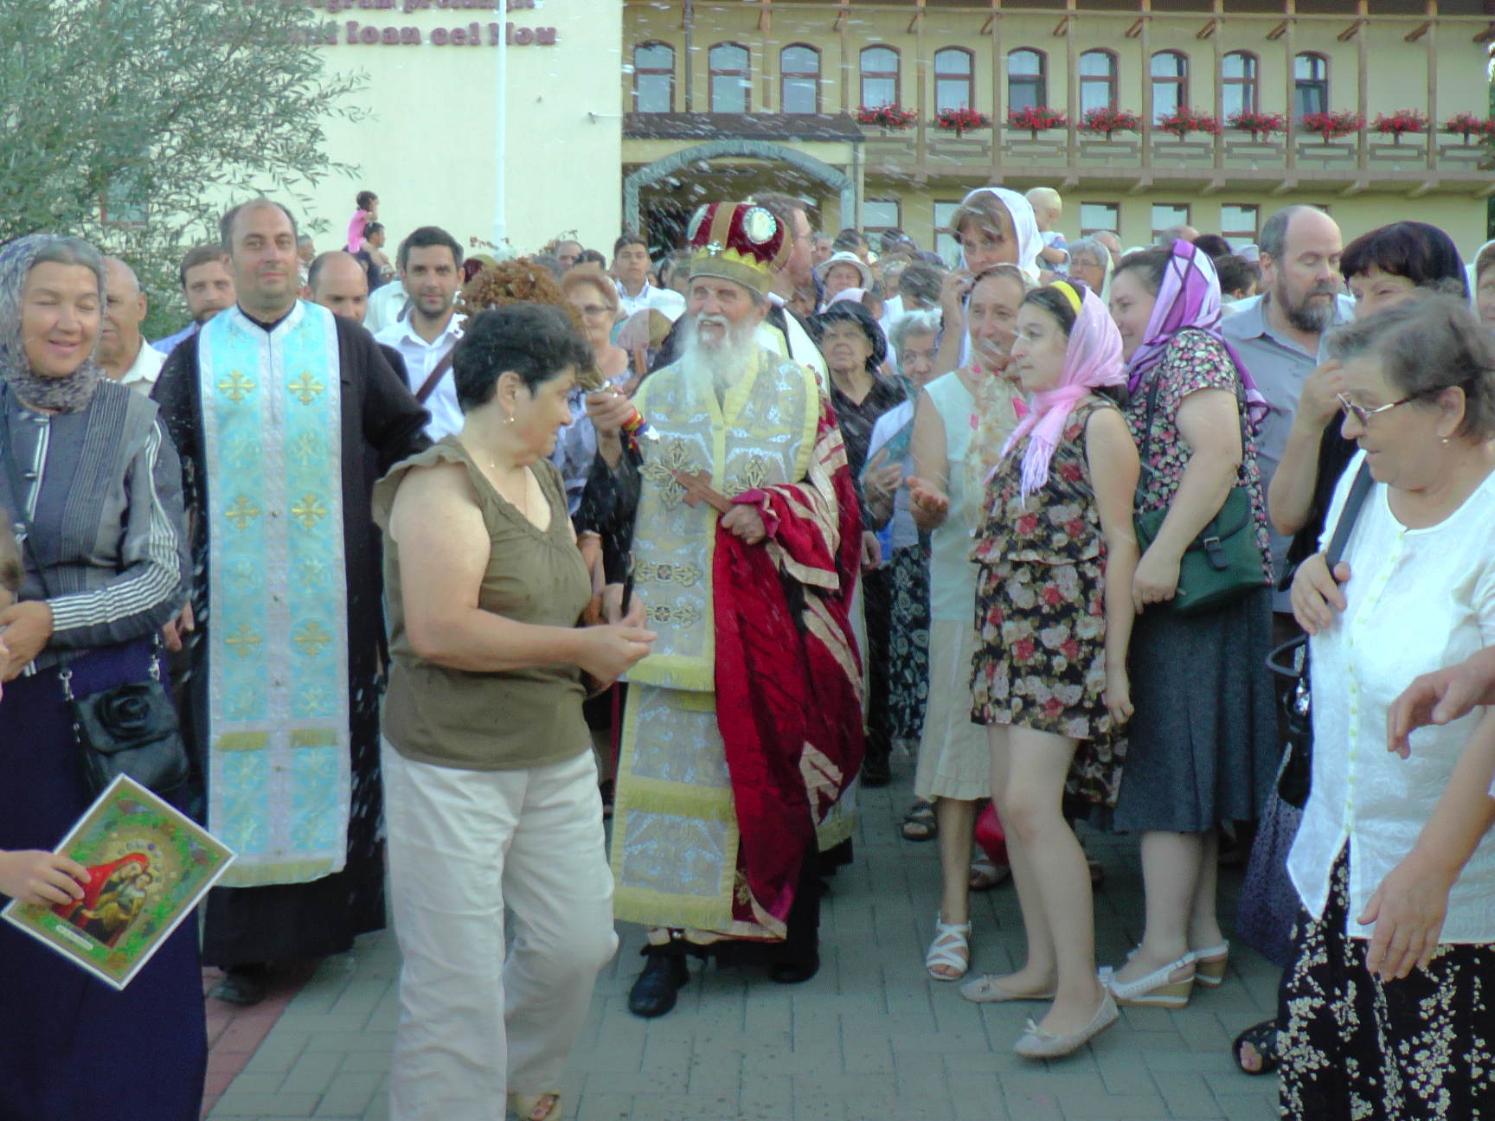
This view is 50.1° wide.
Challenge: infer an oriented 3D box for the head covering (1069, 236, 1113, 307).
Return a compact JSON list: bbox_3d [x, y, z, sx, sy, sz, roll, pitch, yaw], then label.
[{"bbox_3d":[1.485,-1.233,6.900,0.195,0.320,0.220,3,9,21],"label":"head covering"}]

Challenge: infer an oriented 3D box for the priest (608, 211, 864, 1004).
[{"bbox_3d":[-0.038,0.098,3.500,0.580,1.730,0.480,3,9,20],"label":"priest"}]

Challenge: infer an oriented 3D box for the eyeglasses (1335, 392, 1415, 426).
[{"bbox_3d":[0.838,-0.212,2.040,0.140,0.042,0.137,-16,14,9],"label":"eyeglasses"}]

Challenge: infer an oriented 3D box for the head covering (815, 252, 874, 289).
[{"bbox_3d":[0.437,-1.308,7.200,0.270,0.160,0.290,0,0,6],"label":"head covering"}]

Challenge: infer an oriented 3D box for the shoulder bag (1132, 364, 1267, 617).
[{"bbox_3d":[0.918,-0.143,3.250,0.280,0.500,0.170,-1,8,-8],"label":"shoulder bag"}]

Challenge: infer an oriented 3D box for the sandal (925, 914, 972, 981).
[{"bbox_3d":[0.485,0.896,3.794,0.098,0.100,0.245,2,8,12],"label":"sandal"}]

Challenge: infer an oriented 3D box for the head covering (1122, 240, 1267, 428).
[{"bbox_3d":[0.979,-0.495,3.500,0.270,0.400,0.240,-2,8,-11],"label":"head covering"}]

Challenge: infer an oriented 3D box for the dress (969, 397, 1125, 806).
[{"bbox_3d":[0.620,0.071,3.330,0.310,0.820,0.370,-5,10,-33],"label":"dress"}]

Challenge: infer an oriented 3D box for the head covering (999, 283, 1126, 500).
[{"bbox_3d":[0.641,-0.349,3.290,0.270,0.450,0.230,-5,9,-30],"label":"head covering"}]

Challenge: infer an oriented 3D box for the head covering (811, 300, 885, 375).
[{"bbox_3d":[0.316,-0.704,5.030,0.235,0.185,0.270,-1,-3,14],"label":"head covering"}]

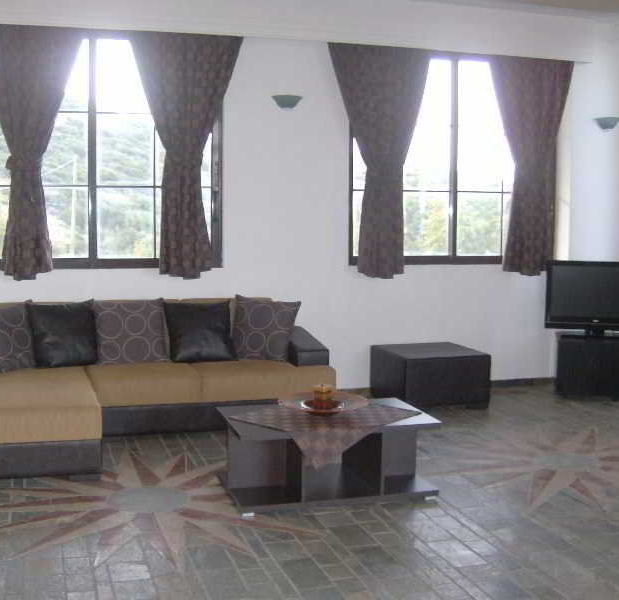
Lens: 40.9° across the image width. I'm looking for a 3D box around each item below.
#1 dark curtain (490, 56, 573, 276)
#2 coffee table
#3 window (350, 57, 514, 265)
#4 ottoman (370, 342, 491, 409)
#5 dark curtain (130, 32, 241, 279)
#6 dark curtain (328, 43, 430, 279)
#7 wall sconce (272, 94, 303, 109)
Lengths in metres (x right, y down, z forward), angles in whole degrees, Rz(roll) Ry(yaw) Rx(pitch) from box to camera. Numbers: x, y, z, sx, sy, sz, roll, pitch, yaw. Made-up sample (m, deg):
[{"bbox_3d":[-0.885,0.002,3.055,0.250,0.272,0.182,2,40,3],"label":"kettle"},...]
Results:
[{"bbox_3d":[1.903,-1.132,7.169,0.833,1.866,0.138,-1,6,-17],"label":"dark curtain"},{"bbox_3d":[0.089,0.845,4.558,1.086,0.438,0.638,-1,6,-16],"label":"coffee table"},{"bbox_3d":[1.234,-1.196,7.155,1.862,1.796,0.114,-1,5,-15],"label":"window"},{"bbox_3d":[0.985,0.619,6.815,0.722,0.423,0.760,-1,5,-15],"label":"ottoman"},{"bbox_3d":[-0.931,-1.073,6.289,0.846,1.828,0.138,-1,6,-17],"label":"dark curtain"},{"bbox_3d":[0.575,-1.130,6.886,0.855,1.891,0.133,-1,5,-15],"label":"dark curtain"},{"bbox_3d":[-0.173,-1.559,6.519,0.252,0.095,0.122,-1,6,-17],"label":"wall sconce"}]

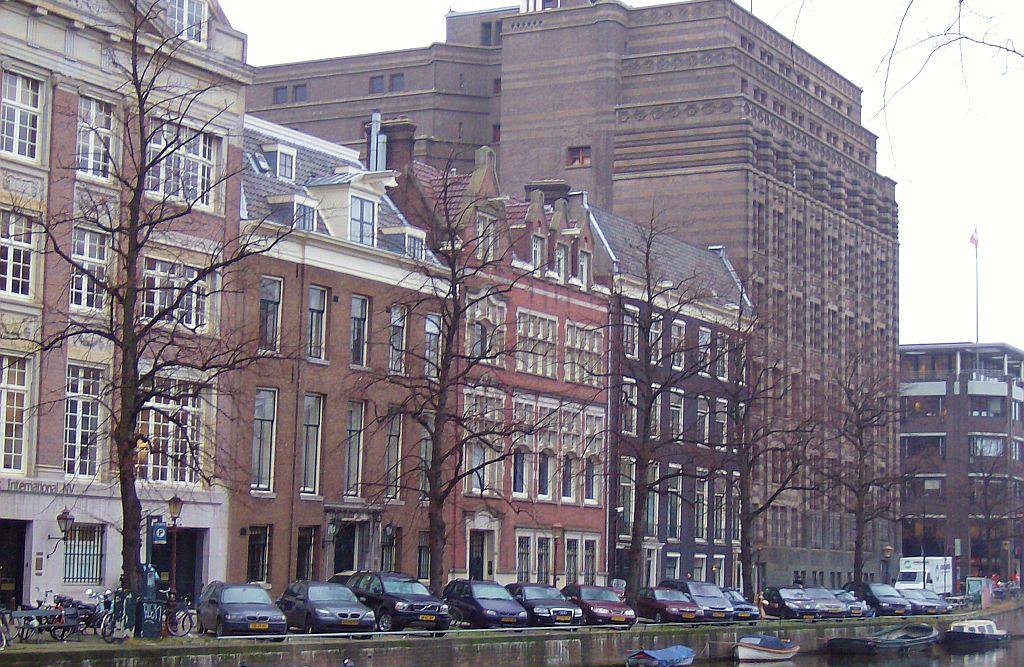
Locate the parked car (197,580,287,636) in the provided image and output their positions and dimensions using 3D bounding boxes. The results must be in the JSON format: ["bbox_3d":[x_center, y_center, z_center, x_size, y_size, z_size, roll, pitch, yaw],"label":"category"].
[{"bbox_3d":[-7.226,7.418,55.306,1.770,1.430,4.450,3,-7,-17],"label":"parked car"}]

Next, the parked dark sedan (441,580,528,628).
[{"bbox_3d":[-0.858,8.784,66.859,1.730,1.560,4.200,4,-7,-21],"label":"parked dark sedan"}]

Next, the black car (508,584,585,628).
[{"bbox_3d":[0.880,9.329,70.786,1.840,1.445,4.850,4,-7,-20],"label":"black car"}]

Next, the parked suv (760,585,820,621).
[{"bbox_3d":[12.245,12.095,92.434,1.740,1.460,4.300,3,-7,-11],"label":"parked suv"}]

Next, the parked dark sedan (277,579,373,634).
[{"bbox_3d":[-5.248,7.701,57.947,1.850,1.471,4.840,4,-7,-21],"label":"parked dark sedan"}]

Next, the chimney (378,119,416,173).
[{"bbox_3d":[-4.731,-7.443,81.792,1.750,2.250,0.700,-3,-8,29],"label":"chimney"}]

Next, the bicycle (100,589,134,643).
[{"bbox_3d":[-9.548,6.849,50.000,0.600,1.170,1.750,5,-7,-28],"label":"bicycle"}]

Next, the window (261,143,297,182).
[{"bbox_3d":[-8.364,-6.082,74.225,0.750,1.255,1.161,-2,-7,28],"label":"window"}]

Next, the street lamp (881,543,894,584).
[{"bbox_3d":[18.425,12.061,101.314,0.520,3.510,0.520,-3,-8,30],"label":"street lamp"}]

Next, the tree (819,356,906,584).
[{"bbox_3d":[17.450,7.617,102.851,4.381,12.980,4.381,1,-7,0],"label":"tree"}]

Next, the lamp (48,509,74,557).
[{"bbox_3d":[-13.196,5.806,60.452,0.928,1.453,0.517,-2,-7,28],"label":"lamp"}]

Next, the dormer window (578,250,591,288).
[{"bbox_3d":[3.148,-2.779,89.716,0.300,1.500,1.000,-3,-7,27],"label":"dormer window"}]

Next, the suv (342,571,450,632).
[{"bbox_3d":[-3.515,7.961,61.111,1.900,1.768,4.800,5,-7,-27],"label":"suv"}]

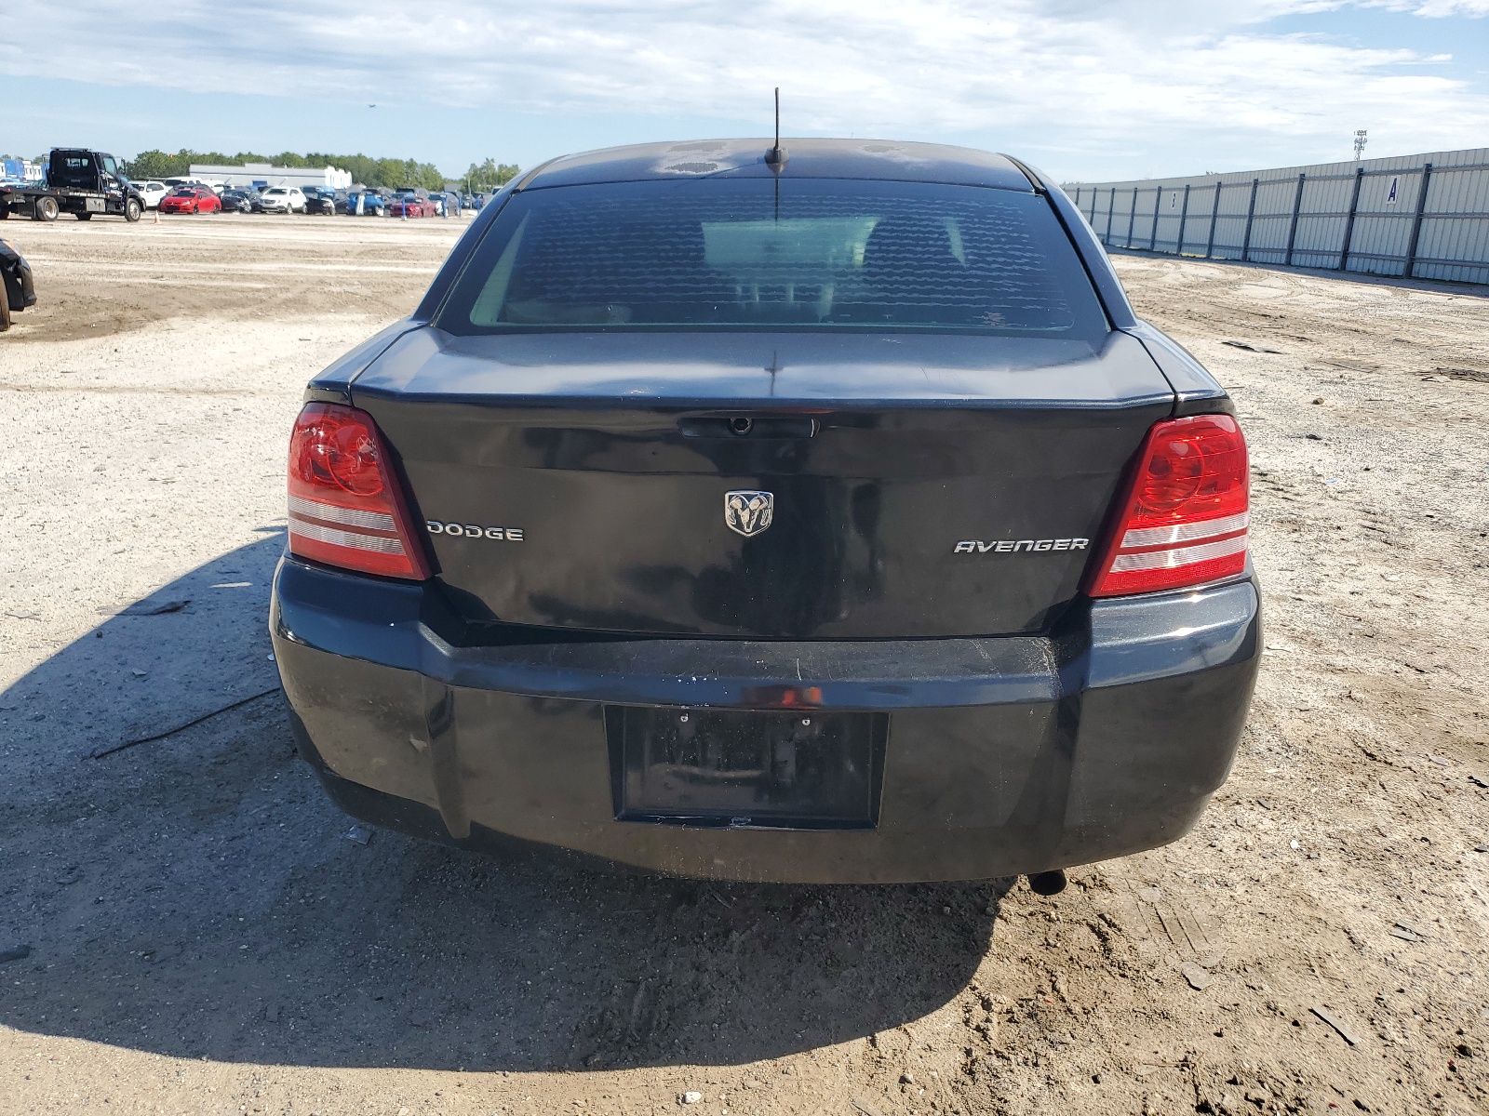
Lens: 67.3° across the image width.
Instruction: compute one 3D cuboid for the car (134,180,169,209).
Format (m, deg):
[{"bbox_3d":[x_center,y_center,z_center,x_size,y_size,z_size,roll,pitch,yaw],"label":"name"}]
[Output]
[{"bbox_3d":[-38.724,-23.453,72.500,1.900,1.770,4.800,-2,18,-7],"label":"car"}]

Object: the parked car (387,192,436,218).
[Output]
[{"bbox_3d":[-20.476,-21.786,69.193,1.810,1.430,4.650,0,18,0],"label":"parked car"}]

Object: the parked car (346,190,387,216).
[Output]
[{"bbox_3d":[-22.783,-21.428,67.500,1.830,1.480,4.650,-4,18,-14],"label":"parked car"}]

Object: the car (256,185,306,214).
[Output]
[{"bbox_3d":[-29.265,-22.713,71.013,1.810,1.660,4.400,0,18,0],"label":"car"}]

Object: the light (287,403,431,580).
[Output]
[{"bbox_3d":[-0.658,-0.132,1.900,0.310,0.290,0.290,1,18,3],"label":"light"}]

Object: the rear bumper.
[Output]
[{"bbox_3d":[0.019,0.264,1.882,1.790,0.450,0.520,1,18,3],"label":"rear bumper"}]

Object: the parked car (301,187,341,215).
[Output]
[{"bbox_3d":[-25.746,-21.707,68.000,1.820,1.570,4.600,-5,19,-15],"label":"parked car"}]

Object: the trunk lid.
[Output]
[{"bbox_3d":[0.024,-0.161,1.972,1.360,0.430,0.580,1,18,3],"label":"trunk lid"}]

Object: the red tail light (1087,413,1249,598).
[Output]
[{"bbox_3d":[0.694,-0.102,1.832,0.310,0.290,0.290,1,18,3],"label":"red tail light"}]

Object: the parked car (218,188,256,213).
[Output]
[{"bbox_3d":[-32.690,-22.954,72.000,1.800,1.460,4.650,-5,19,-17],"label":"parked car"}]

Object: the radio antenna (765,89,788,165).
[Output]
[{"bbox_3d":[0.080,-1.037,2.692,0.055,0.170,0.110,1,18,3],"label":"radio antenna"}]

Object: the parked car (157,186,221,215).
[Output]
[{"bbox_3d":[-34.050,-21.881,68.700,1.790,1.400,4.500,-1,18,-3],"label":"parked car"}]

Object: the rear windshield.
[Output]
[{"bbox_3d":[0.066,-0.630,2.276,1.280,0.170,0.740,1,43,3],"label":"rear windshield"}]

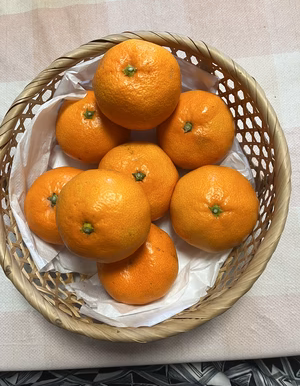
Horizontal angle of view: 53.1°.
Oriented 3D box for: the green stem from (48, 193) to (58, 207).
[{"bbox_3d":[-0.074,0.006,0.231,0.009,0.004,0.009,0,81,1],"label":"green stem"}]

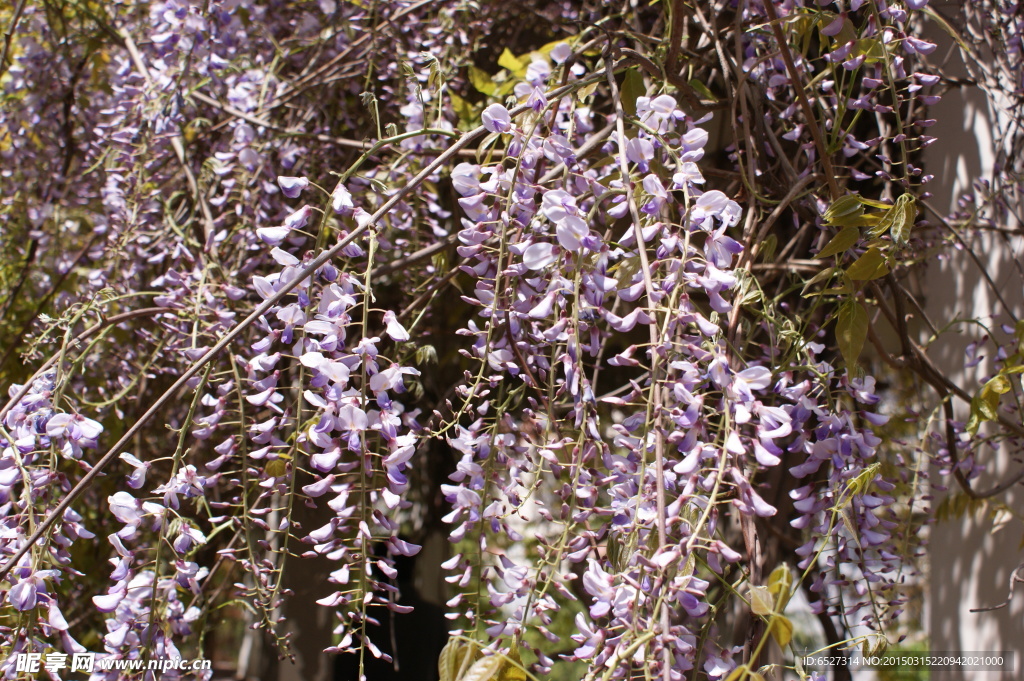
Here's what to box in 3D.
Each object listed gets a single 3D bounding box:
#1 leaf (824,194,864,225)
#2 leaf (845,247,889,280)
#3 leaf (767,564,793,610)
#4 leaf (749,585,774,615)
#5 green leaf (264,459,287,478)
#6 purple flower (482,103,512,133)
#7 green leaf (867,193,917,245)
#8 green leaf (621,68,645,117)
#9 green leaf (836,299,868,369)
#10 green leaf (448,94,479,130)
[{"bbox_3d":[0.310,-0.124,1.200,0.039,0.019,0.018,-19,0,-4],"label":"leaf"},{"bbox_3d":[0.334,-0.072,1.200,0.043,0.026,0.016,-17,0,-3],"label":"leaf"},{"bbox_3d":[0.234,0.216,1.120,0.022,0.041,0.014,3,0,-11],"label":"leaf"},{"bbox_3d":[0.216,0.226,1.110,0.019,0.029,0.012,-27,0,5],"label":"leaf"},{"bbox_3d":[-0.217,0.117,1.170,0.020,0.017,0.010,0,6,0],"label":"green leaf"},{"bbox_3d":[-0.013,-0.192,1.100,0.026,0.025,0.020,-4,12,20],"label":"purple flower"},{"bbox_3d":[0.357,-0.115,1.200,0.037,0.049,0.025,14,0,0],"label":"green leaf"},{"bbox_3d":[0.118,-0.242,1.250,0.024,0.049,0.014,0,0,-11],"label":"green leaf"},{"bbox_3d":[0.320,-0.002,1.200,0.030,0.069,0.016,0,0,0],"label":"green leaf"},{"bbox_3d":[-0.051,-0.243,1.350,0.025,0.044,0.018,-27,0,0],"label":"green leaf"}]

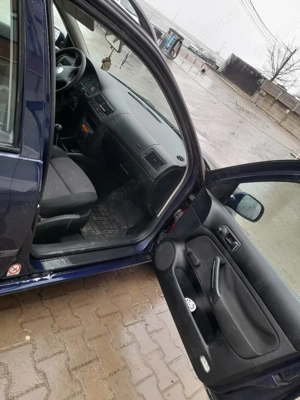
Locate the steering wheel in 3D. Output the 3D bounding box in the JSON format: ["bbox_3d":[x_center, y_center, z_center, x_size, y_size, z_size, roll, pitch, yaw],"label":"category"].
[{"bbox_3d":[-0.578,-0.851,1.928,0.380,0.380,0.110,51,3,29],"label":"steering wheel"}]

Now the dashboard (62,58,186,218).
[{"bbox_3d":[-0.268,-0.519,2.021,0.480,0.530,1.420,1,42,-49],"label":"dashboard"}]

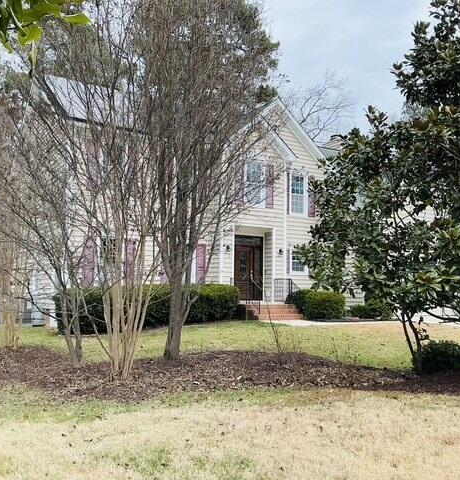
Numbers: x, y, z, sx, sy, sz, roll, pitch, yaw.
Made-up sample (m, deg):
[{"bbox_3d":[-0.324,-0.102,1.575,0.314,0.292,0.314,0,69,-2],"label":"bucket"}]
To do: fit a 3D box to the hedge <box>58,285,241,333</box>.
[{"bbox_3d":[-2.479,2.159,16.622,5.900,1.380,1.200,4,-7,-33],"label":"hedge"}]

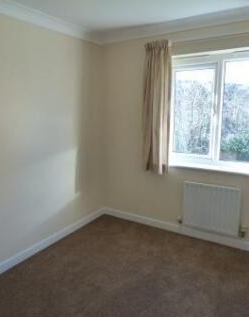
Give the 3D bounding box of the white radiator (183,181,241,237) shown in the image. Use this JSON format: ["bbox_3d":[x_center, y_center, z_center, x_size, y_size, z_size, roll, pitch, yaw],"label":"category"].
[{"bbox_3d":[0.933,0.531,2.628,0.565,0.515,0.090,6,12,31],"label":"white radiator"}]

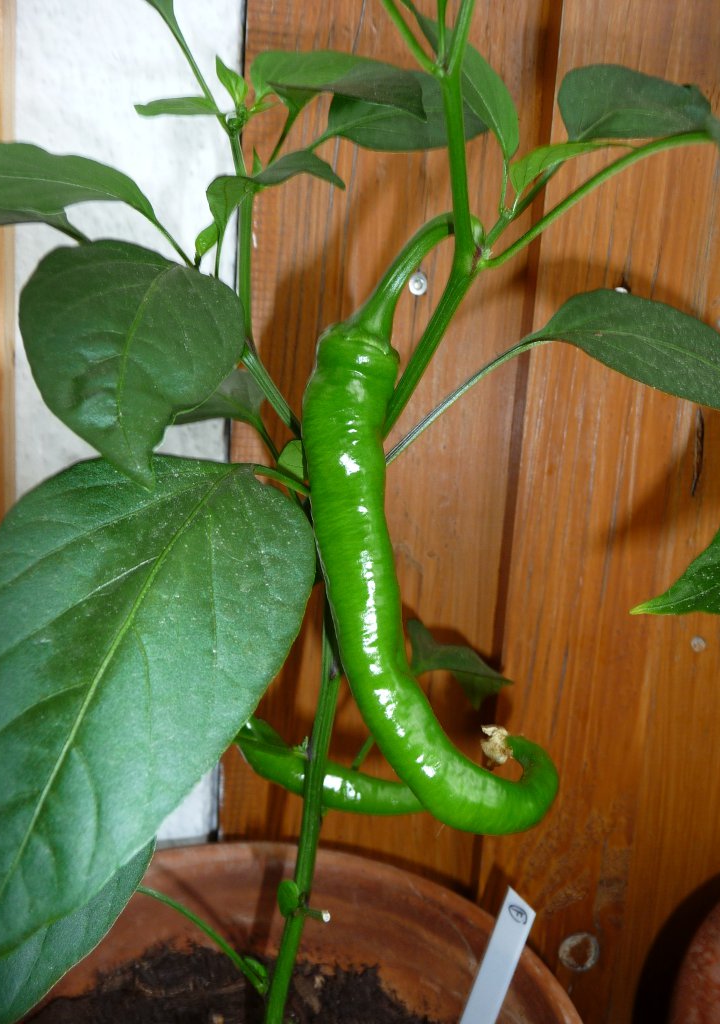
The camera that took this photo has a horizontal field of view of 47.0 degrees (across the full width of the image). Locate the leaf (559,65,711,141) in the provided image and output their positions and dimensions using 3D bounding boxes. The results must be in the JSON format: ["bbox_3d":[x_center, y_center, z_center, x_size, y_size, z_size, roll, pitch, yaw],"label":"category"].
[{"bbox_3d":[0.106,-0.158,0.320,0.057,0.027,0.025,3,10,0],"label":"leaf"}]

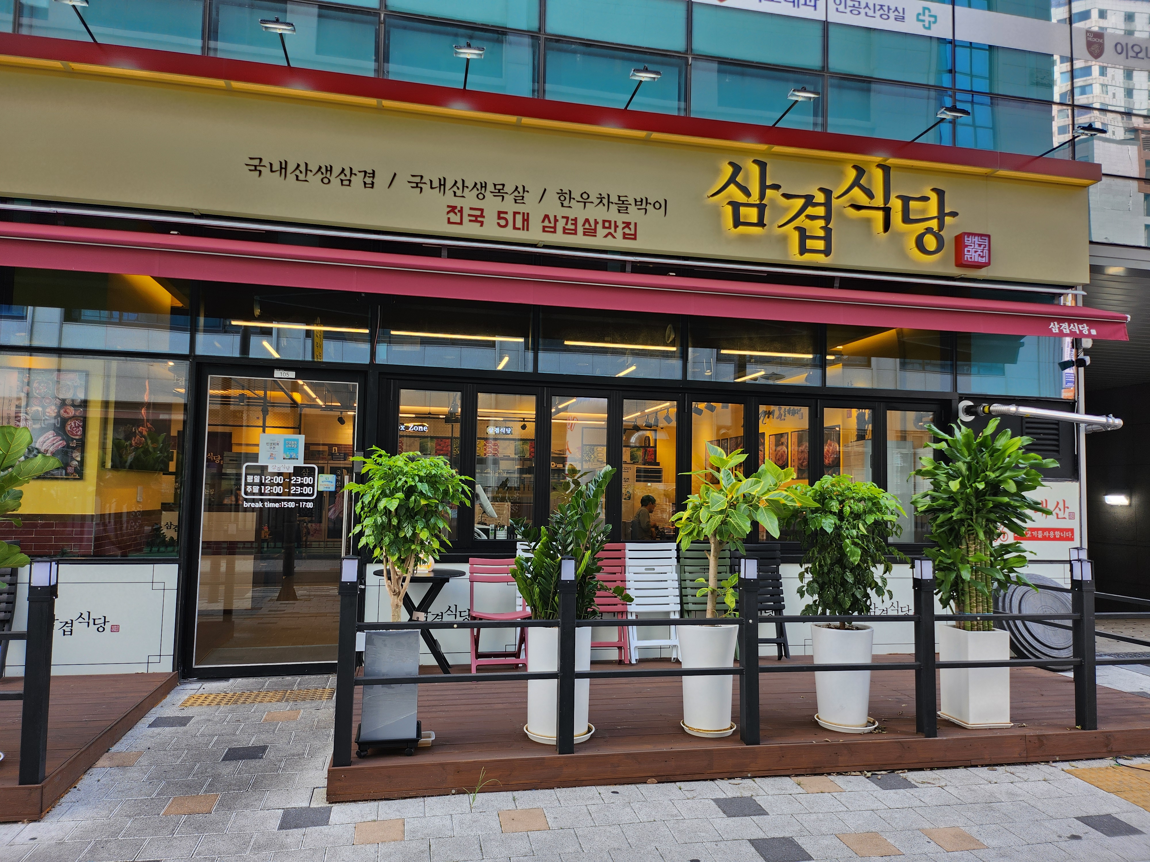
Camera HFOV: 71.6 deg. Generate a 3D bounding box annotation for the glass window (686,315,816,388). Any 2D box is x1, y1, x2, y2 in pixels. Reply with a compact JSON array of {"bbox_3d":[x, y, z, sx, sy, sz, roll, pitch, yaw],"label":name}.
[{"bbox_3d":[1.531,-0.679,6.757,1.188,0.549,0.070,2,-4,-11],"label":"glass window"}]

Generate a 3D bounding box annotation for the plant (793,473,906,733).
[{"bbox_3d":[1.553,0.940,4.524,0.703,1.406,0.663,2,-4,-11],"label":"plant"}]

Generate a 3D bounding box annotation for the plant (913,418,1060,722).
[{"bbox_3d":[2.432,0.800,4.714,0.985,1.747,0.832,2,-4,-11],"label":"plant"}]

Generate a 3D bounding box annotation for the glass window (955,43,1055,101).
[{"bbox_3d":[3.995,-3.304,7.361,1.093,0.452,0.070,2,-4,-11],"label":"glass window"}]

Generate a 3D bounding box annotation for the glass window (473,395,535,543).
[{"bbox_3d":[-0.505,0.260,5.801,0.431,1.069,0.059,2,-4,-11],"label":"glass window"}]

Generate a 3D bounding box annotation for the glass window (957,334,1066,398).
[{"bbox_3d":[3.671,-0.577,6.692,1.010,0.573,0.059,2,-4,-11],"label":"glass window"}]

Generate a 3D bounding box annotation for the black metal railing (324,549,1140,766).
[{"bbox_3d":[1.169,1.143,4.189,4.663,0.957,0.114,2,-4,-11],"label":"black metal railing"}]

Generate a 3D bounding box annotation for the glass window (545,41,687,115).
[{"bbox_3d":[0.344,-2.907,6.589,1.202,0.497,0.070,2,-4,-11],"label":"glass window"}]

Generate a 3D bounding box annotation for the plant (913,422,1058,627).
[{"bbox_3d":[2.534,0.583,4.982,0.800,1.310,0.760,2,-4,-11],"label":"plant"}]

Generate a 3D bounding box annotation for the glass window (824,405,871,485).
[{"bbox_3d":[2.359,0.382,6.861,0.464,1.154,0.070,2,-4,-11],"label":"glass window"}]

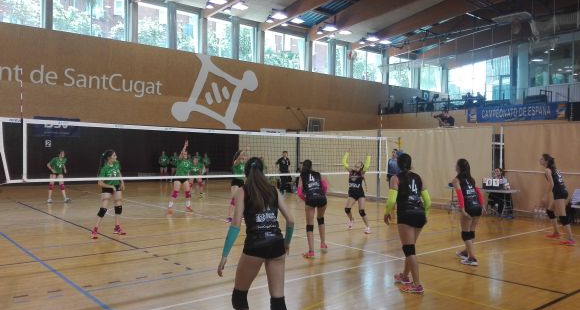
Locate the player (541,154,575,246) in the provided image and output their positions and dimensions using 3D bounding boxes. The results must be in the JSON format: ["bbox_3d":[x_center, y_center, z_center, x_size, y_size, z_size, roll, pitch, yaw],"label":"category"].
[{"bbox_3d":[5.499,0.883,8.512,0.680,1.700,0.500,1,0,40],"label":"player"}]

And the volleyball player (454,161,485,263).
[{"bbox_3d":[2.794,0.892,6.500,0.500,1.620,0.500,0,0,-25],"label":"volleyball player"}]

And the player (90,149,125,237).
[{"bbox_3d":[-3.541,0.761,8.100,0.620,1.690,0.480,0,0,-45],"label":"player"}]

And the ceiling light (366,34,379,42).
[{"bbox_3d":[5.734,-8.056,28.786,0.650,0.380,0.650,1,0,-37],"label":"ceiling light"}]

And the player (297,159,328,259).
[{"bbox_3d":[0.391,0.860,6.993,0.520,1.600,0.550,1,0,-8],"label":"player"}]

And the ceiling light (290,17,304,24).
[{"bbox_3d":[0.487,-8.402,25.900,0.700,0.300,0.700,0,0,-37],"label":"ceiling light"}]

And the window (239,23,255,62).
[{"bbox_3d":[-2.724,-7.054,26.362,1.174,2.265,0.150,0,0,-37],"label":"window"}]

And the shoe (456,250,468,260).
[{"bbox_3d":[2.874,1.646,6.916,0.105,0.110,0.270,1,0,-22],"label":"shoe"}]

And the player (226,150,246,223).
[{"bbox_3d":[-1.204,0.759,10.000,0.580,1.700,0.500,0,0,-36],"label":"player"}]

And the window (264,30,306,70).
[{"bbox_3d":[-0.255,-7.060,28.189,3.435,2.217,0.150,0,0,-37],"label":"window"}]

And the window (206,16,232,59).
[{"bbox_3d":[-4.083,-6.802,24.388,1.590,2.180,0.150,1,0,-37],"label":"window"}]

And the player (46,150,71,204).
[{"bbox_3d":[-7.315,0.701,13.165,0.660,1.580,0.520,1,0,-34],"label":"player"}]

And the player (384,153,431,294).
[{"bbox_3d":[1.546,0.840,5.413,0.540,1.700,0.480,1,0,-12],"label":"player"}]

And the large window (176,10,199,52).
[{"bbox_3d":[-5.713,-6.846,23.203,1.280,2.160,0.150,1,0,-37],"label":"large window"}]

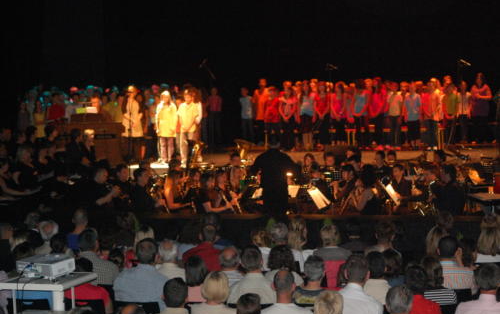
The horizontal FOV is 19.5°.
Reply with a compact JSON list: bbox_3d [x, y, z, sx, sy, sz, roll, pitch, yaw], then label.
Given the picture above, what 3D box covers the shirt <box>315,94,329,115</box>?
[{"bbox_3d":[1.522,-1.117,31.000,0.310,0.480,0.200,0,6,5],"label":"shirt"}]

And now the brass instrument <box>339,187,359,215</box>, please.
[{"bbox_3d":[1.204,0.538,17.800,0.120,0.450,0.110,29,9,-12],"label":"brass instrument"}]

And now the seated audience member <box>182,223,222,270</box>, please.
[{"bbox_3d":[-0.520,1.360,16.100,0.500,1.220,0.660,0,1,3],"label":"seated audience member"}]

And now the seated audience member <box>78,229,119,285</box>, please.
[{"bbox_3d":[-1.397,1.308,13.414,0.500,1.250,0.720,0,6,5],"label":"seated audience member"}]

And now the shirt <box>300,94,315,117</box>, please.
[{"bbox_3d":[1.196,-1.092,30.300,0.285,0.458,0.220,0,1,6],"label":"shirt"}]

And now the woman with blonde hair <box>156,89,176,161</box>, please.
[{"bbox_3d":[-1.625,-0.586,28.000,0.420,1.420,0.300,0,6,-2],"label":"woman with blonde hair"}]

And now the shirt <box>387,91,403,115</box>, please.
[{"bbox_3d":[3.056,-1.131,30.800,0.332,0.508,0.220,0,1,6],"label":"shirt"}]

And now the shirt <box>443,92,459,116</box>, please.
[{"bbox_3d":[4.268,-1.139,31.000,0.334,0.511,0.220,0,1,6],"label":"shirt"}]

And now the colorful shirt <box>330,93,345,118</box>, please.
[{"bbox_3d":[1.863,-1.096,31.000,0.310,0.510,0.200,1,6,7],"label":"colorful shirt"}]

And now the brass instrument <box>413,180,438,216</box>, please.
[{"bbox_3d":[2.145,0.532,17.800,0.300,0.500,0.220,-2,6,-21],"label":"brass instrument"}]

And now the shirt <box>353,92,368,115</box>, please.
[{"bbox_3d":[2.314,-1.120,30.500,0.328,0.503,0.220,0,1,6],"label":"shirt"}]

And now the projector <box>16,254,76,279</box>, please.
[{"bbox_3d":[-1.556,0.833,11.100,0.330,0.115,0.285,3,7,28],"label":"projector"}]

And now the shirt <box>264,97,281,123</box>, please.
[{"bbox_3d":[0.473,-0.977,30.600,0.340,0.540,0.220,0,6,0],"label":"shirt"}]

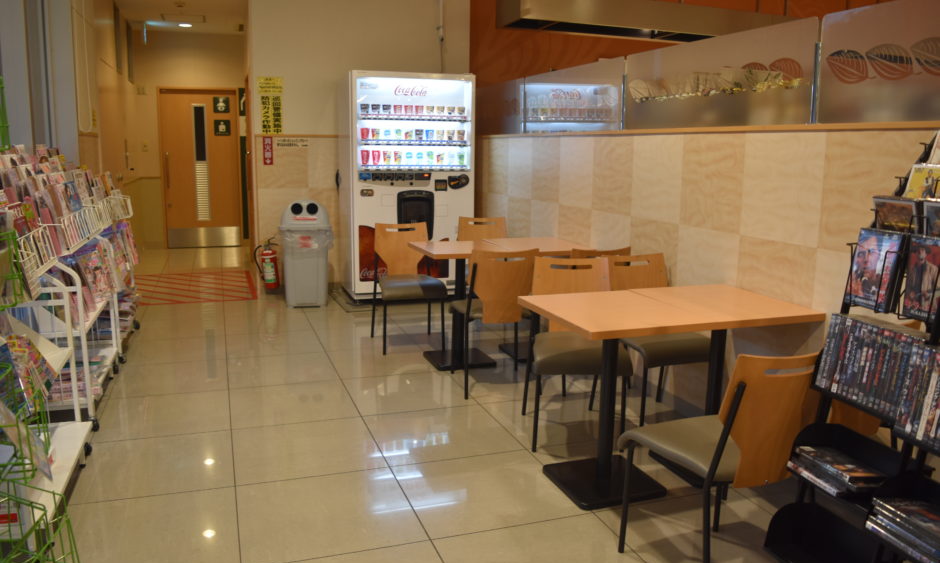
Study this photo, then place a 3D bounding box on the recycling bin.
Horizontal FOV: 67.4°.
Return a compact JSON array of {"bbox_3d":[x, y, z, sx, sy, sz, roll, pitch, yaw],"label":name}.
[{"bbox_3d":[-1.387,-0.249,5.917,0.420,0.870,0.420,-2,10,-17],"label":"recycling bin"}]

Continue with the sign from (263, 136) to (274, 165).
[{"bbox_3d":[-1.747,-1.129,6.116,0.086,0.240,0.010,-3,11,-20],"label":"sign"}]

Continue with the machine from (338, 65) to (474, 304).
[{"bbox_3d":[-0.551,-0.777,5.946,1.000,1.840,0.620,-3,11,-20],"label":"machine"}]

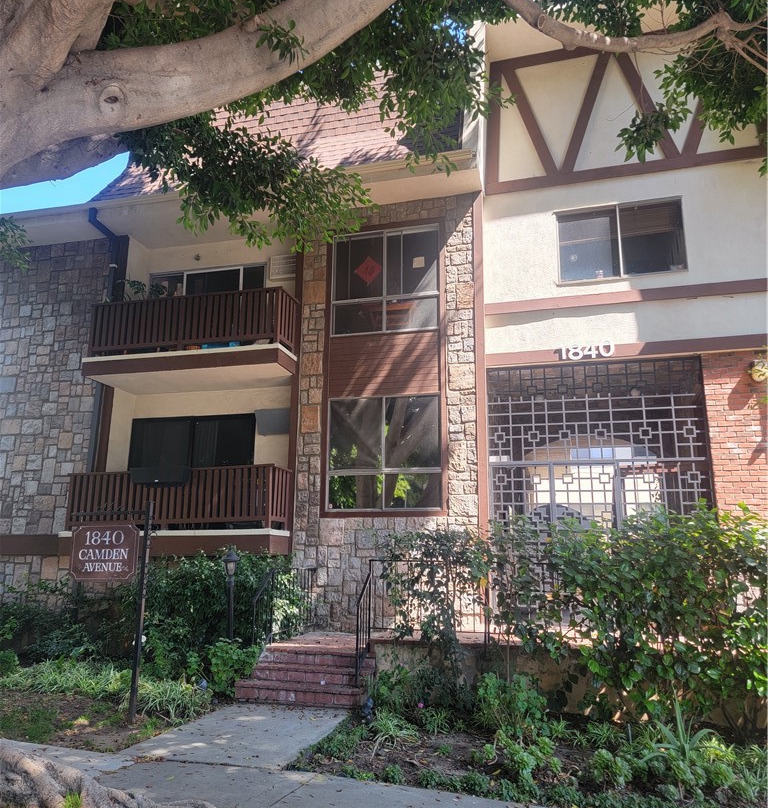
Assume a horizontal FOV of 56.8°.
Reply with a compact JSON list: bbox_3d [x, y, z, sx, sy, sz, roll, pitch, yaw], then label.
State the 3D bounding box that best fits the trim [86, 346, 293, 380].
[{"bbox_3d":[-3.020,-0.569,10.887,3.320,0.290,0.700,-3,-12,15],"label":"trim"}]

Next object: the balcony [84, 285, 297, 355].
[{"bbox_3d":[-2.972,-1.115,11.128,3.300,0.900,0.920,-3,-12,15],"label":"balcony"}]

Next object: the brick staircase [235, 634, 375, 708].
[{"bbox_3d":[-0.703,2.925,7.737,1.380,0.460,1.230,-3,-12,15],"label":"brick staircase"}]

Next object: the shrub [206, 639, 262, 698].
[{"bbox_3d":[-1.612,2.841,7.648,0.533,0.557,0.520,-3,-12,15],"label":"shrub"}]

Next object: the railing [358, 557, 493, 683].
[{"bbox_3d":[0.417,2.327,7.655,1.320,1.250,0.620,-3,-12,15],"label":"railing"}]

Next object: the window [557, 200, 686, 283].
[{"bbox_3d":[3.266,-2.259,9.844,1.690,1.060,0.100,-3,-12,15],"label":"window"}]

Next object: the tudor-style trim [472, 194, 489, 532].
[{"bbox_3d":[1.372,-0.413,9.950,0.160,5.530,0.120,-3,-12,15],"label":"tudor-style trim"}]

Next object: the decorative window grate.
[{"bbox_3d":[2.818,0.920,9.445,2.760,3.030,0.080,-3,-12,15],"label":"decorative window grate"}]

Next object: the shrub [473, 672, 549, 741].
[{"bbox_3d":[1.115,2.640,6.285,0.667,0.500,0.600,-3,-12,15],"label":"shrub"}]

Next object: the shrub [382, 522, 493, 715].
[{"bbox_3d":[0.542,2.187,7.421,1.149,1.789,0.750,-3,-12,15],"label":"shrub"}]

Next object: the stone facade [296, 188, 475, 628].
[{"bbox_3d":[0.040,0.068,10.377,2.700,6.250,0.300,-3,-12,15],"label":"stone facade"}]

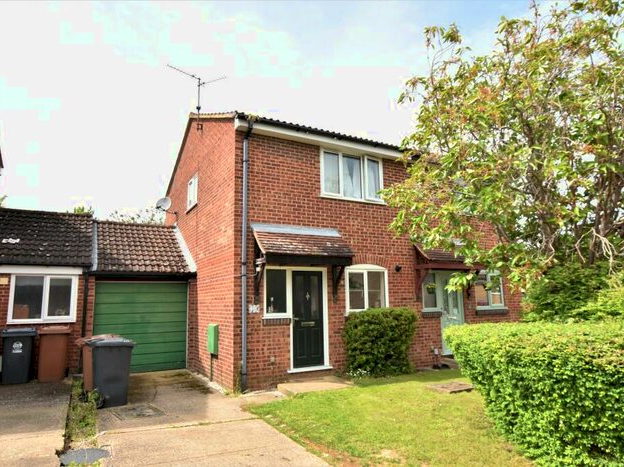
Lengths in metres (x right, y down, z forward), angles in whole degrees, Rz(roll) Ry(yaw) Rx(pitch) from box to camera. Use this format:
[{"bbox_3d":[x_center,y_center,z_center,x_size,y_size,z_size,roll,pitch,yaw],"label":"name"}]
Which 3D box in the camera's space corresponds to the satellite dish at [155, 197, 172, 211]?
[{"bbox_3d":[-4.527,-0.914,12.450,0.500,0.450,0.360,-5,-10,20],"label":"satellite dish"}]

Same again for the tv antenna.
[{"bbox_3d":[-2.883,-3.462,10.184,0.947,1.550,1.178,-9,-13,40],"label":"tv antenna"}]

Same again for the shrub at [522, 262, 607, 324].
[{"bbox_3d":[6.107,1.824,9.800,1.950,2.300,1.800,4,-11,-29],"label":"shrub"}]

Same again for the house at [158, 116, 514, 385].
[{"bbox_3d":[0.320,0.180,13.195,8.700,7.150,8.400,4,-11,-29],"label":"house"}]

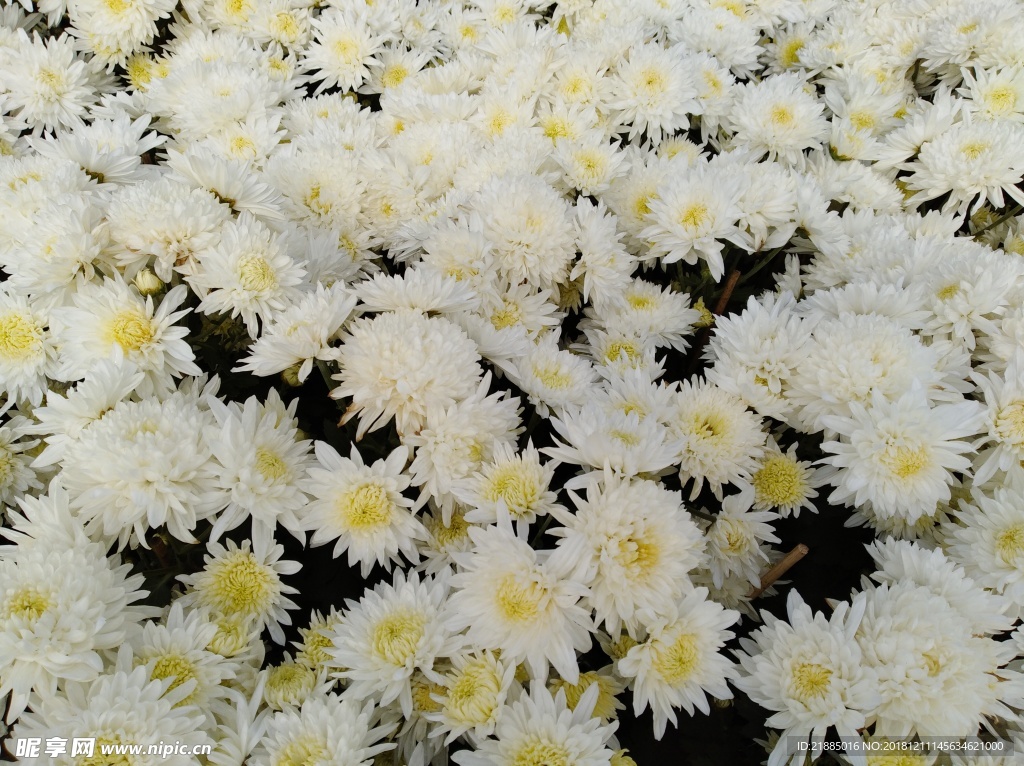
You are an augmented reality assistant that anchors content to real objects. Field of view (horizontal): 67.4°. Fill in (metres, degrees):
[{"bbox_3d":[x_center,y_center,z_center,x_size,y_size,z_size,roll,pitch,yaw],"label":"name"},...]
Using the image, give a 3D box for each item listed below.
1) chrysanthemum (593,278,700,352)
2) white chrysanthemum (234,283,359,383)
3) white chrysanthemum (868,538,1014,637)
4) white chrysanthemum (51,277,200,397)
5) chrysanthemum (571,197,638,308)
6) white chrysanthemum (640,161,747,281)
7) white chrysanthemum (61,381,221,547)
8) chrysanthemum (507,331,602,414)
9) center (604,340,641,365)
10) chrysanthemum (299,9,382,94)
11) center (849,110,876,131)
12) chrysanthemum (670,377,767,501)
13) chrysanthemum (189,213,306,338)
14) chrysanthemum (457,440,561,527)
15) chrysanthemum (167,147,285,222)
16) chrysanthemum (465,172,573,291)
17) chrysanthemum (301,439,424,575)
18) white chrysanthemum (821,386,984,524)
[{"bbox_3d":[0.113,-0.055,0.650,0.090,0.048,0.090,2,37,-2],"label":"chrysanthemum"},{"bbox_3d":[-0.143,-0.034,0.510,0.088,0.046,0.088,-30,39,-12],"label":"white chrysanthemum"},{"bbox_3d":[0.245,0.123,0.440,0.081,0.042,0.081,30,37,32],"label":"white chrysanthemum"},{"bbox_3d":[-0.251,-0.029,0.500,0.089,0.045,0.089,6,62,-27],"label":"white chrysanthemum"},{"bbox_3d":[0.069,-0.099,0.575,0.037,0.083,0.083,-13,9,34],"label":"chrysanthemum"},{"bbox_3d":[0.135,-0.121,0.570,0.085,0.046,0.085,-3,73,14],"label":"white chrysanthemum"},{"bbox_3d":[-0.267,0.060,0.555,0.112,0.068,0.112,2,44,-2],"label":"white chrysanthemum"},{"bbox_3d":[0.032,-0.007,0.595,0.074,0.042,0.074,10,38,-11],"label":"chrysanthemum"},{"bbox_3d":[0.094,-0.025,0.655,0.032,0.014,0.032,0,44,0],"label":"center"},{"bbox_3d":[-0.214,-0.421,0.970,0.102,0.045,0.102,7,75,-7],"label":"chrysanthemum"},{"bbox_3d":[0.292,-0.219,0.640,0.022,0.010,0.022,0,62,25],"label":"center"},{"bbox_3d":[0.154,0.042,0.575,0.076,0.046,0.076,-2,60,2],"label":"chrysanthemum"},{"bbox_3d":[-0.233,-0.095,0.680,0.100,0.045,0.100,4,74,-14],"label":"chrysanthemum"},{"bbox_3d":[-0.001,0.065,0.475,0.066,0.038,0.066,6,54,1],"label":"chrysanthemum"},{"bbox_3d":[-0.282,-0.196,0.760,0.108,0.108,0.055,12,78,-13],"label":"chrysanthemum"},{"bbox_3d":[0.008,-0.111,0.565,0.083,0.055,0.083,2,72,-5],"label":"chrysanthemum"},{"bbox_3d":[-0.087,0.074,0.455,0.079,0.036,0.079,0,69,-11],"label":"chrysanthemum"},{"bbox_3d":[0.285,0.053,0.560,0.110,0.050,0.110,0,60,0],"label":"white chrysanthemum"}]

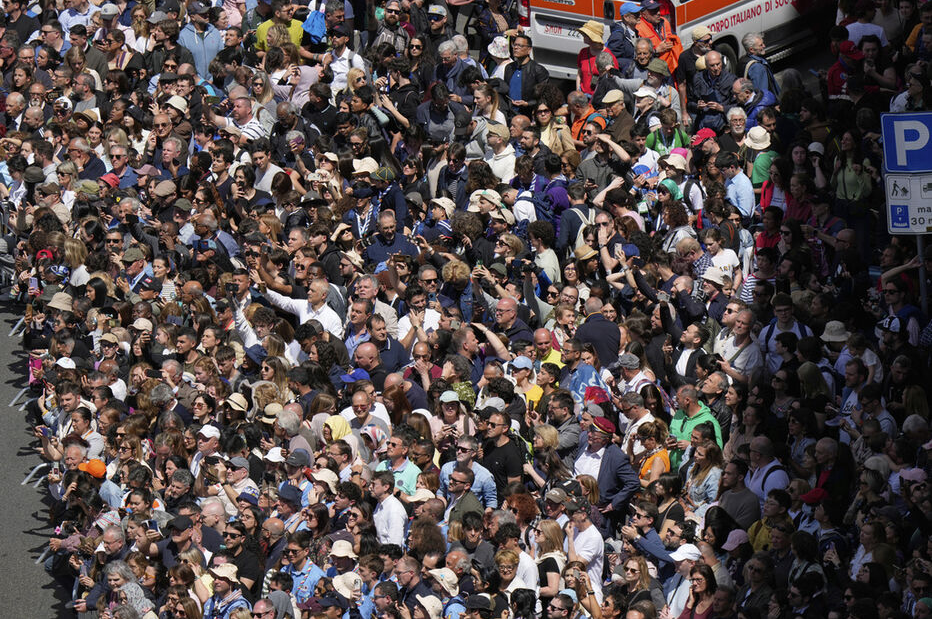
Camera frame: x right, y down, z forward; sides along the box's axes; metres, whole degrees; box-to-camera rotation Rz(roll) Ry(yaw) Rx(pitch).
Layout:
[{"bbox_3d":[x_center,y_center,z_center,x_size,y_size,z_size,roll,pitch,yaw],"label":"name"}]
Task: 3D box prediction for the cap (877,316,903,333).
[{"bbox_3d":[4.072,0.138,99.734,0.270,0.140,0.180,-8,19,-34],"label":"cap"}]

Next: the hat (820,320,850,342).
[{"bbox_3d":[3.265,0.186,91.474,0.280,0.140,0.270,-4,17,1],"label":"hat"}]

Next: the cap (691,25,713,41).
[{"bbox_3d":[2.529,-2.936,109.788,0.270,0.140,0.180,10,19,29],"label":"cap"}]

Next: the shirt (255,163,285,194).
[{"bbox_3d":[-1.858,-1.140,98.395,0.440,0.640,0.260,10,22,38],"label":"shirt"}]

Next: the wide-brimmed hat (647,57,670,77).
[{"bbox_3d":[2.039,-2.543,108.502,0.265,0.145,0.255,15,8,-2],"label":"wide-brimmed hat"}]

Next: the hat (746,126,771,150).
[{"bbox_3d":[2.851,-1.678,101.271,0.280,0.150,0.270,3,19,-1],"label":"hat"}]

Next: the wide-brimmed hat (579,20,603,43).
[{"bbox_3d":[1.357,-2.959,109.845,0.300,0.170,0.280,21,4,-1],"label":"wide-brimmed hat"}]

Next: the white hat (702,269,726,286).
[{"bbox_3d":[2.230,-0.297,93.297,0.270,0.150,0.250,0,13,-32],"label":"white hat"}]

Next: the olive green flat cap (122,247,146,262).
[{"bbox_3d":[-3.054,-0.506,95.243,0.260,0.120,0.190,-34,31,-31],"label":"olive green flat cap"}]

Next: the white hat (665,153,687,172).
[{"bbox_3d":[1.970,-1.376,96.876,0.270,0.150,0.250,11,7,-2],"label":"white hat"}]

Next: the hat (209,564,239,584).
[{"bbox_3d":[-2.139,2.348,92.500,0.310,0.140,0.290,15,4,-1],"label":"hat"}]

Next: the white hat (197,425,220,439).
[{"bbox_3d":[-2.303,1.104,92.957,0.250,0.125,0.180,-10,16,-38],"label":"white hat"}]

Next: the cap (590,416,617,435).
[{"bbox_3d":[1.274,1.084,96.672,0.260,0.130,0.240,8,8,-42],"label":"cap"}]

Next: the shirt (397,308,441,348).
[{"bbox_3d":[-0.417,0.289,92.894,0.470,0.660,0.320,-2,16,0],"label":"shirt"}]

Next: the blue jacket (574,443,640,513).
[{"bbox_3d":[1.260,1.522,92.154,0.600,0.700,0.380,10,21,40],"label":"blue jacket"}]

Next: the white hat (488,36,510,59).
[{"bbox_3d":[0.368,-2.775,109.249,0.250,0.160,0.245,8,22,-3],"label":"white hat"}]

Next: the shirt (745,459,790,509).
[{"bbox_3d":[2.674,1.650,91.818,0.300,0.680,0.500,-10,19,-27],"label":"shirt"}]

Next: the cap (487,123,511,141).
[{"bbox_3d":[0.307,-1.680,97.725,0.260,0.140,0.190,-17,21,-21],"label":"cap"}]

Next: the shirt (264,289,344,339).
[{"bbox_3d":[-1.429,0.204,93.007,0.780,0.760,0.500,11,21,38],"label":"shirt"}]

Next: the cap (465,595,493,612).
[{"bbox_3d":[0.109,2.376,83.673,0.190,0.130,0.260,14,30,43],"label":"cap"}]

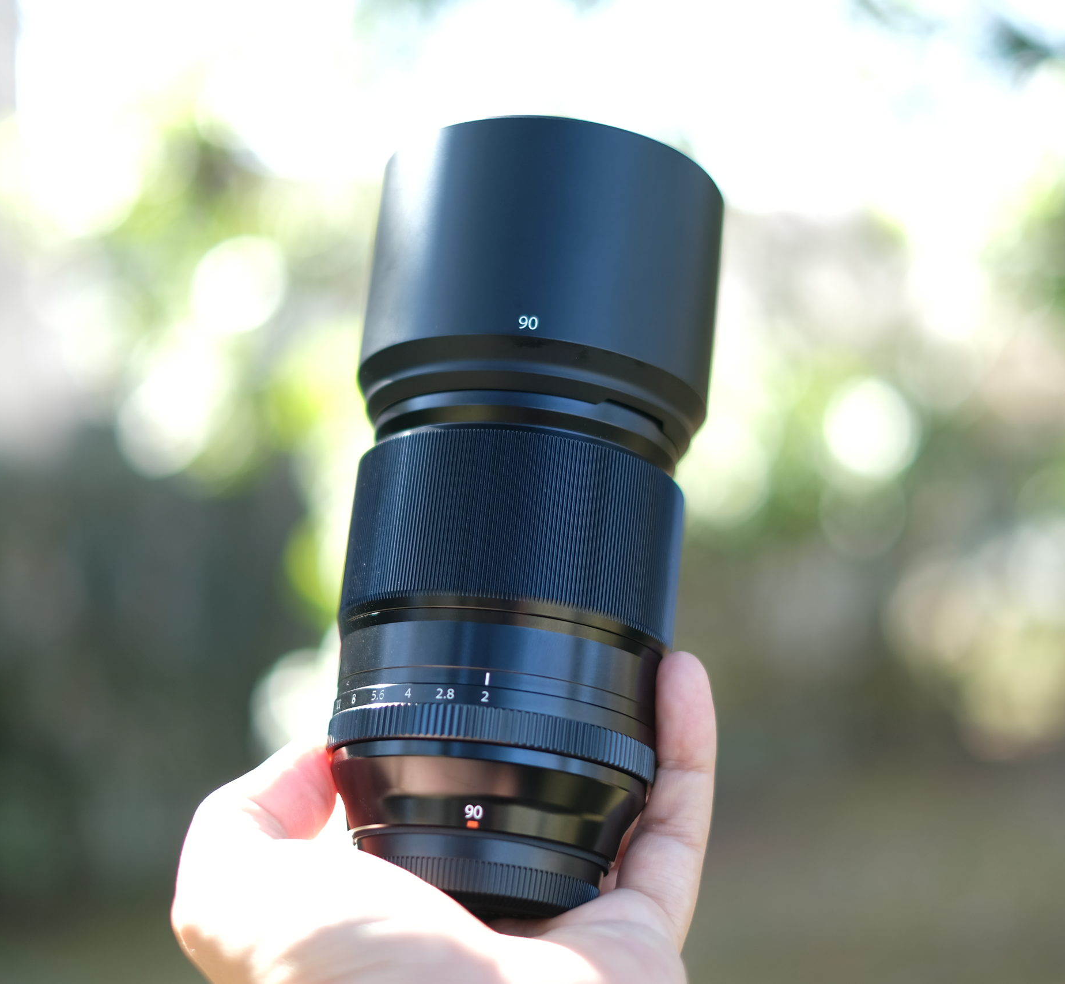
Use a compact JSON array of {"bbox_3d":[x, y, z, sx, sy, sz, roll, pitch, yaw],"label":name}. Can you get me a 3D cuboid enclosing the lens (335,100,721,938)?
[{"bbox_3d":[-0.004,0.011,0.494,0.082,0.173,0.082,5,-20,3],"label":"lens"}]

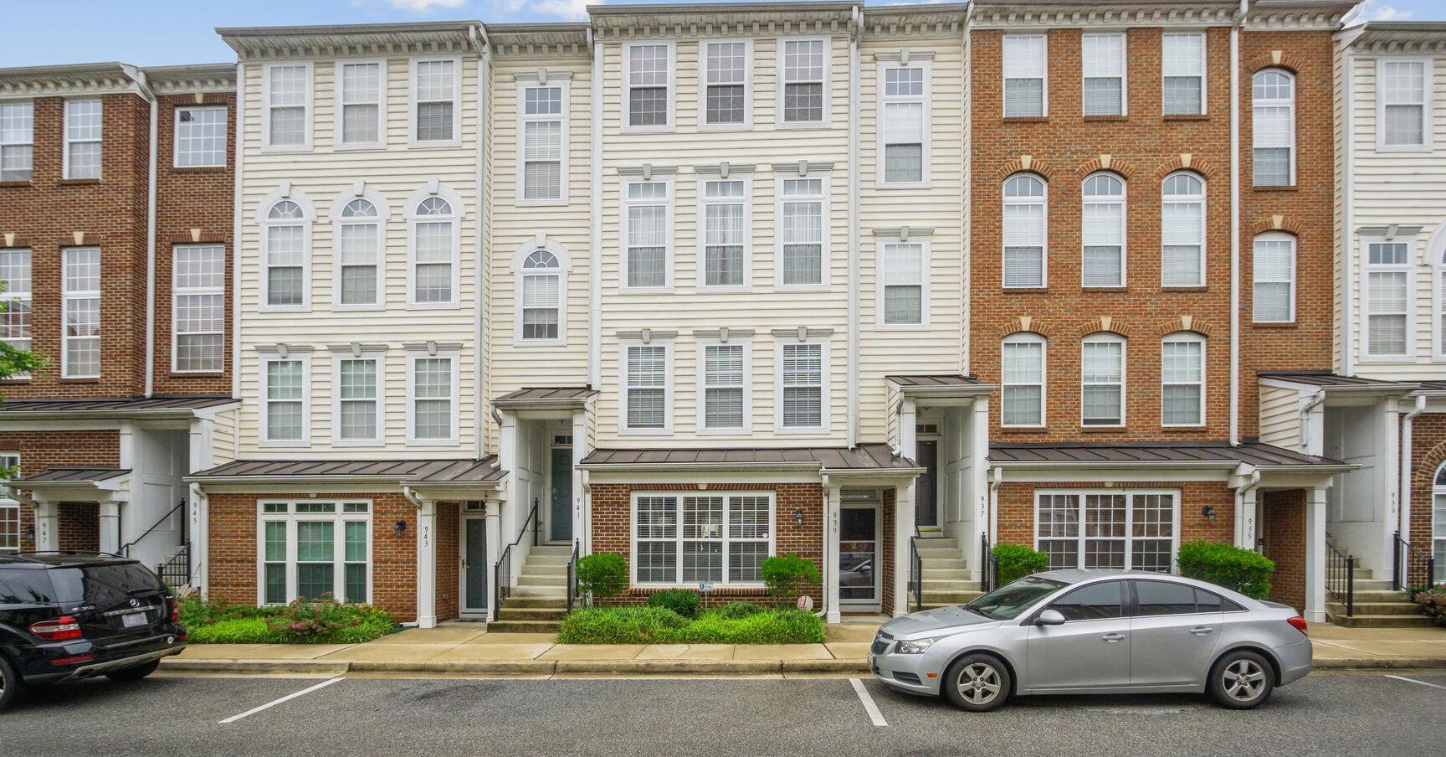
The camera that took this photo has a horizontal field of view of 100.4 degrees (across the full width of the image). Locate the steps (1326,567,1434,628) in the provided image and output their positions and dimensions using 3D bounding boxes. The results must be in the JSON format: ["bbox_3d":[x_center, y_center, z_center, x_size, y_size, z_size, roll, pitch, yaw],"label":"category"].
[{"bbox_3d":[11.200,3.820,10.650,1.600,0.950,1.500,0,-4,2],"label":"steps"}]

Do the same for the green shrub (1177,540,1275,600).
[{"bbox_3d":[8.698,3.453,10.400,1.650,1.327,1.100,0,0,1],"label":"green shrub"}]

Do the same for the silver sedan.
[{"bbox_3d":[4.080,2.950,7.180,4.600,1.470,1.810,0,-4,0],"label":"silver sedan"}]

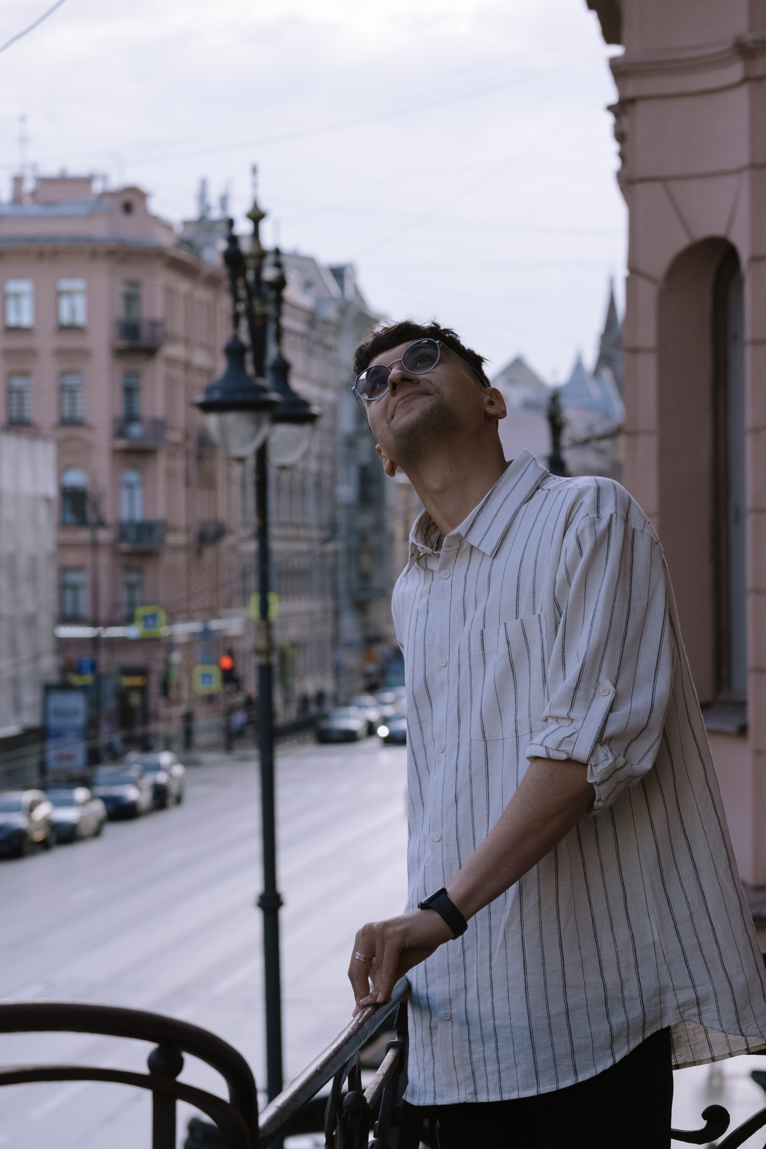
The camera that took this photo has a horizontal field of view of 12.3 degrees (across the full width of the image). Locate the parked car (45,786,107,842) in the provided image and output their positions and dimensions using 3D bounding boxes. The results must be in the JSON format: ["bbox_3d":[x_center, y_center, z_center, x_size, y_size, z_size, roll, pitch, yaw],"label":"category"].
[{"bbox_3d":[-10.157,7.483,112.670,1.800,1.500,4.500,0,0,5],"label":"parked car"}]

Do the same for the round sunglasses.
[{"bbox_3d":[0.055,-0.226,4.718,0.140,0.140,0.050,-28,36,14],"label":"round sunglasses"}]

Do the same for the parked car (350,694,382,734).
[{"bbox_3d":[-1.115,7.176,177.234,1.800,1.600,4.500,0,0,5],"label":"parked car"}]

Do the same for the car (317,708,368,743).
[{"bbox_3d":[-1.880,7.261,172.466,1.800,1.470,4.500,0,0,5],"label":"car"}]

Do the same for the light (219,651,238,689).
[{"bbox_3d":[-6.613,4.148,153.000,0.500,1.350,0.400,0,0,12],"label":"light"}]

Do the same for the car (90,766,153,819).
[{"bbox_3d":[-8.977,7.435,122.574,1.800,1.520,4.500,0,0,5],"label":"car"}]

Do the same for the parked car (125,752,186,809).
[{"bbox_3d":[-8.290,7.367,127.175,1.820,1.620,4.500,0,0,5],"label":"parked car"}]

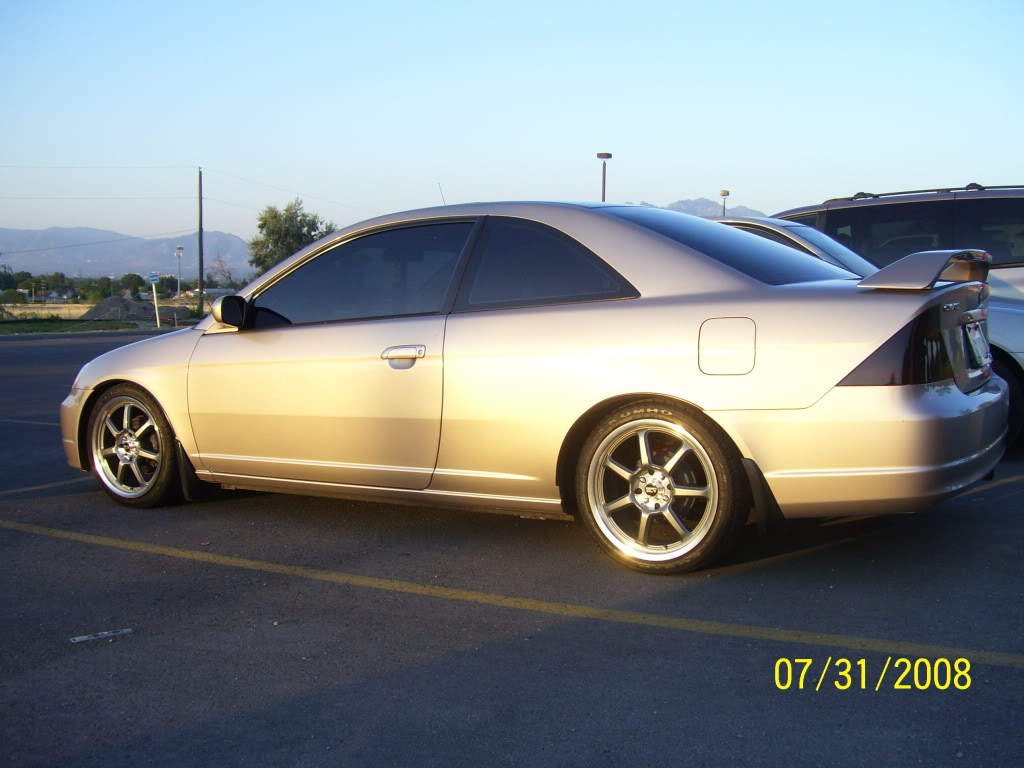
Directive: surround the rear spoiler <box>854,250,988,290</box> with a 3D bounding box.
[{"bbox_3d":[1.520,-0.401,3.832,0.320,0.135,1.140,2,6,32],"label":"rear spoiler"}]

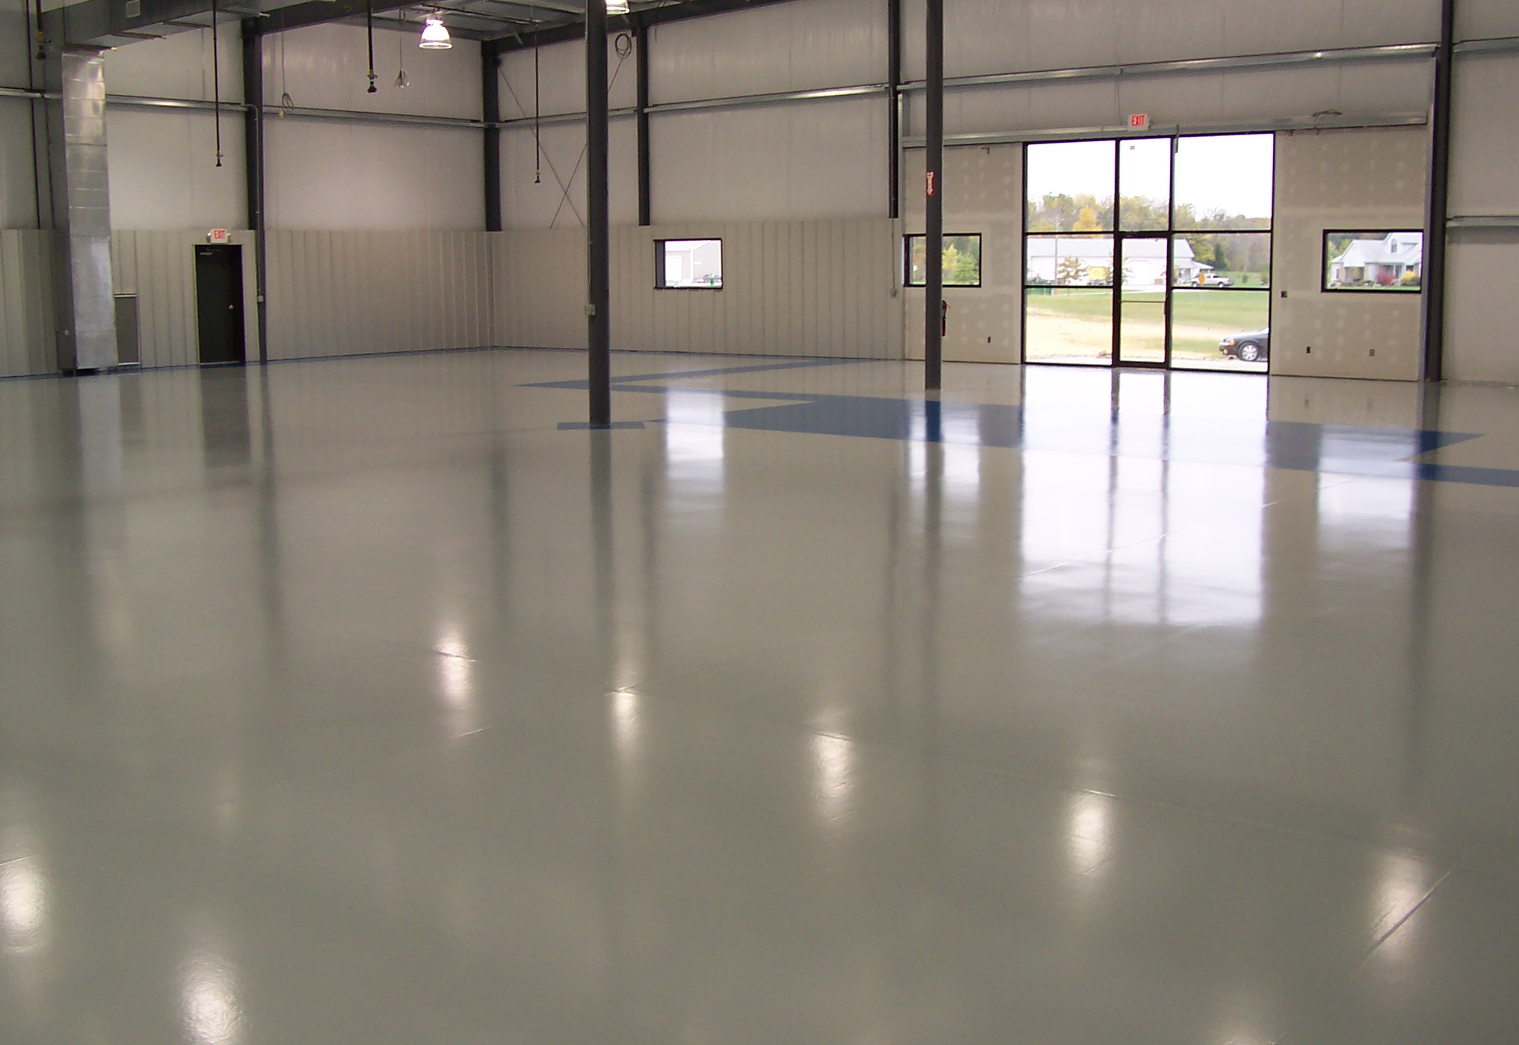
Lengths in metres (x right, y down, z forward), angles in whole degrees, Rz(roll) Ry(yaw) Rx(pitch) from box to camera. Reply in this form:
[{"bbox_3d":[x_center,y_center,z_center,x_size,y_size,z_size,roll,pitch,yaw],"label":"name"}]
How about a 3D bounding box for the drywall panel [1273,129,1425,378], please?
[{"bbox_3d":[8.669,-3.947,24.004,2.300,3.690,0.130,7,11,39],"label":"drywall panel"}]

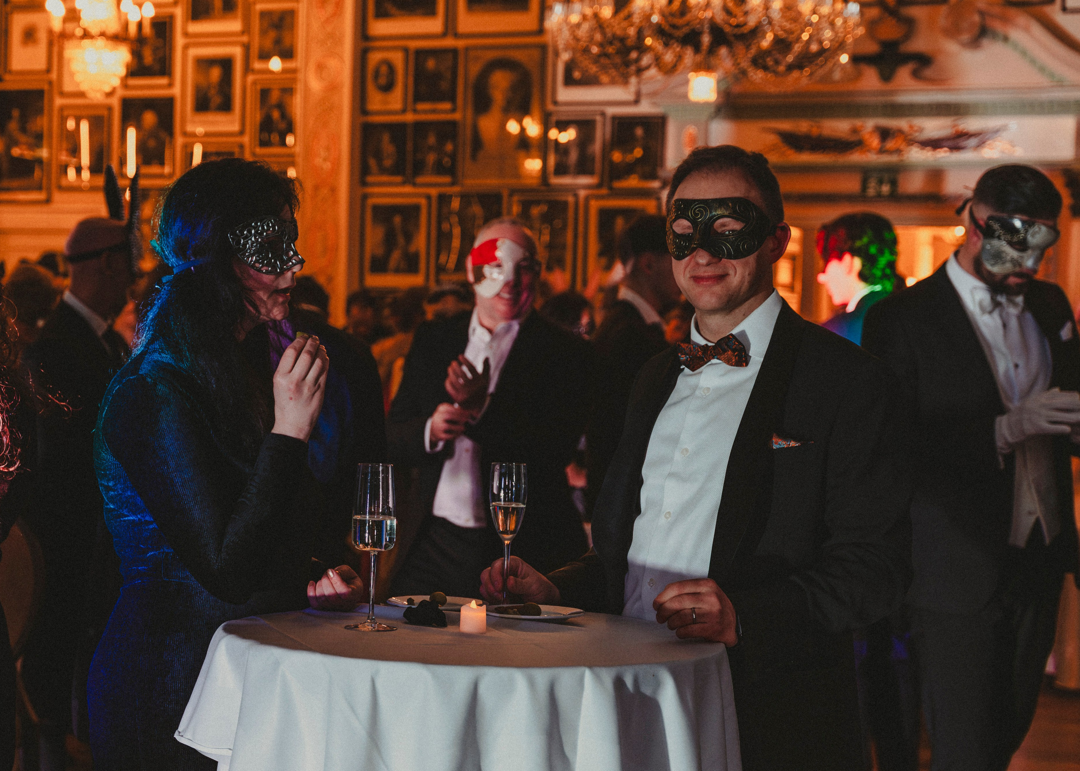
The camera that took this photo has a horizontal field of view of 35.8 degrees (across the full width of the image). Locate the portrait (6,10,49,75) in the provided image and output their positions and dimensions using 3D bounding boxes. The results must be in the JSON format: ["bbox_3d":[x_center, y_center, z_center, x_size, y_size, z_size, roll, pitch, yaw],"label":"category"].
[{"bbox_3d":[-3.814,-2.571,12.476,0.384,0.509,0.040,2,1,18],"label":"portrait"}]

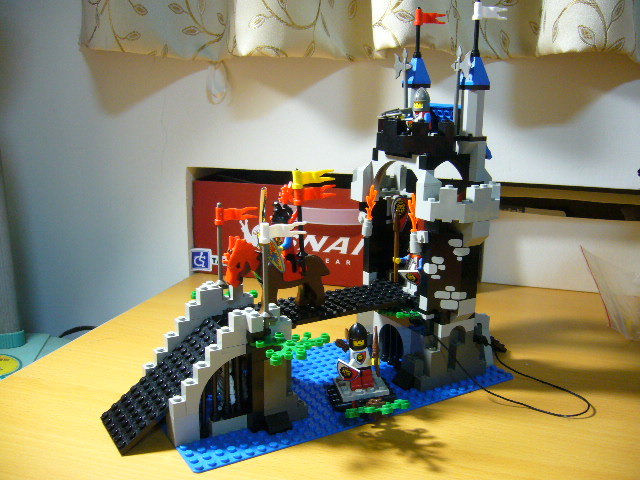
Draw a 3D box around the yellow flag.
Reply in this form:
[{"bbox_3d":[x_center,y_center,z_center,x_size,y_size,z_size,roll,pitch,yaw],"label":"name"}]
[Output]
[{"bbox_3d":[-0.004,-0.042,0.442,0.031,0.013,0.007,-5,14,-24],"label":"yellow flag"}]

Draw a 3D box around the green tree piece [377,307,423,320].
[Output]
[{"bbox_3d":[0.061,0.054,0.485,0.029,0.006,0.036,-7,15,-31],"label":"green tree piece"}]

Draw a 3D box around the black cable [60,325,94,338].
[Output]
[{"bbox_3d":[-0.296,0.112,0.790,0.048,0.017,0.018,5,14,18],"label":"black cable"}]

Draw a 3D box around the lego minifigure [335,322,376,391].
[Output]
[{"bbox_3d":[0.025,0.079,0.438,0.027,0.044,0.020,-4,14,-20],"label":"lego minifigure"}]

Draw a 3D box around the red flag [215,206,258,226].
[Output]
[{"bbox_3d":[-0.058,-0.017,0.453,0.031,0.013,0.007,-4,14,-17],"label":"red flag"}]

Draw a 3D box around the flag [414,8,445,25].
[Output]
[{"bbox_3d":[0.087,-0.175,0.511,0.031,0.013,0.007,-8,16,-33],"label":"flag"}]

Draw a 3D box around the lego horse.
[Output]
[{"bbox_3d":[-0.028,0.022,0.442,0.078,0.055,0.017,-7,15,-31],"label":"lego horse"}]

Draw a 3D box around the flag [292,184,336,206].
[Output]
[{"bbox_3d":[-0.003,-0.030,0.444,0.031,0.013,0.007,-6,15,-26],"label":"flag"}]

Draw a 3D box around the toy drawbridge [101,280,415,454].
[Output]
[{"bbox_3d":[-0.036,0.074,0.449,0.220,0.080,0.064,-7,15,-31],"label":"toy drawbridge"}]

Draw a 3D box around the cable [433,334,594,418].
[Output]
[{"bbox_3d":[0.133,0.093,0.458,0.084,0.042,0.086,-7,15,-31],"label":"cable"}]

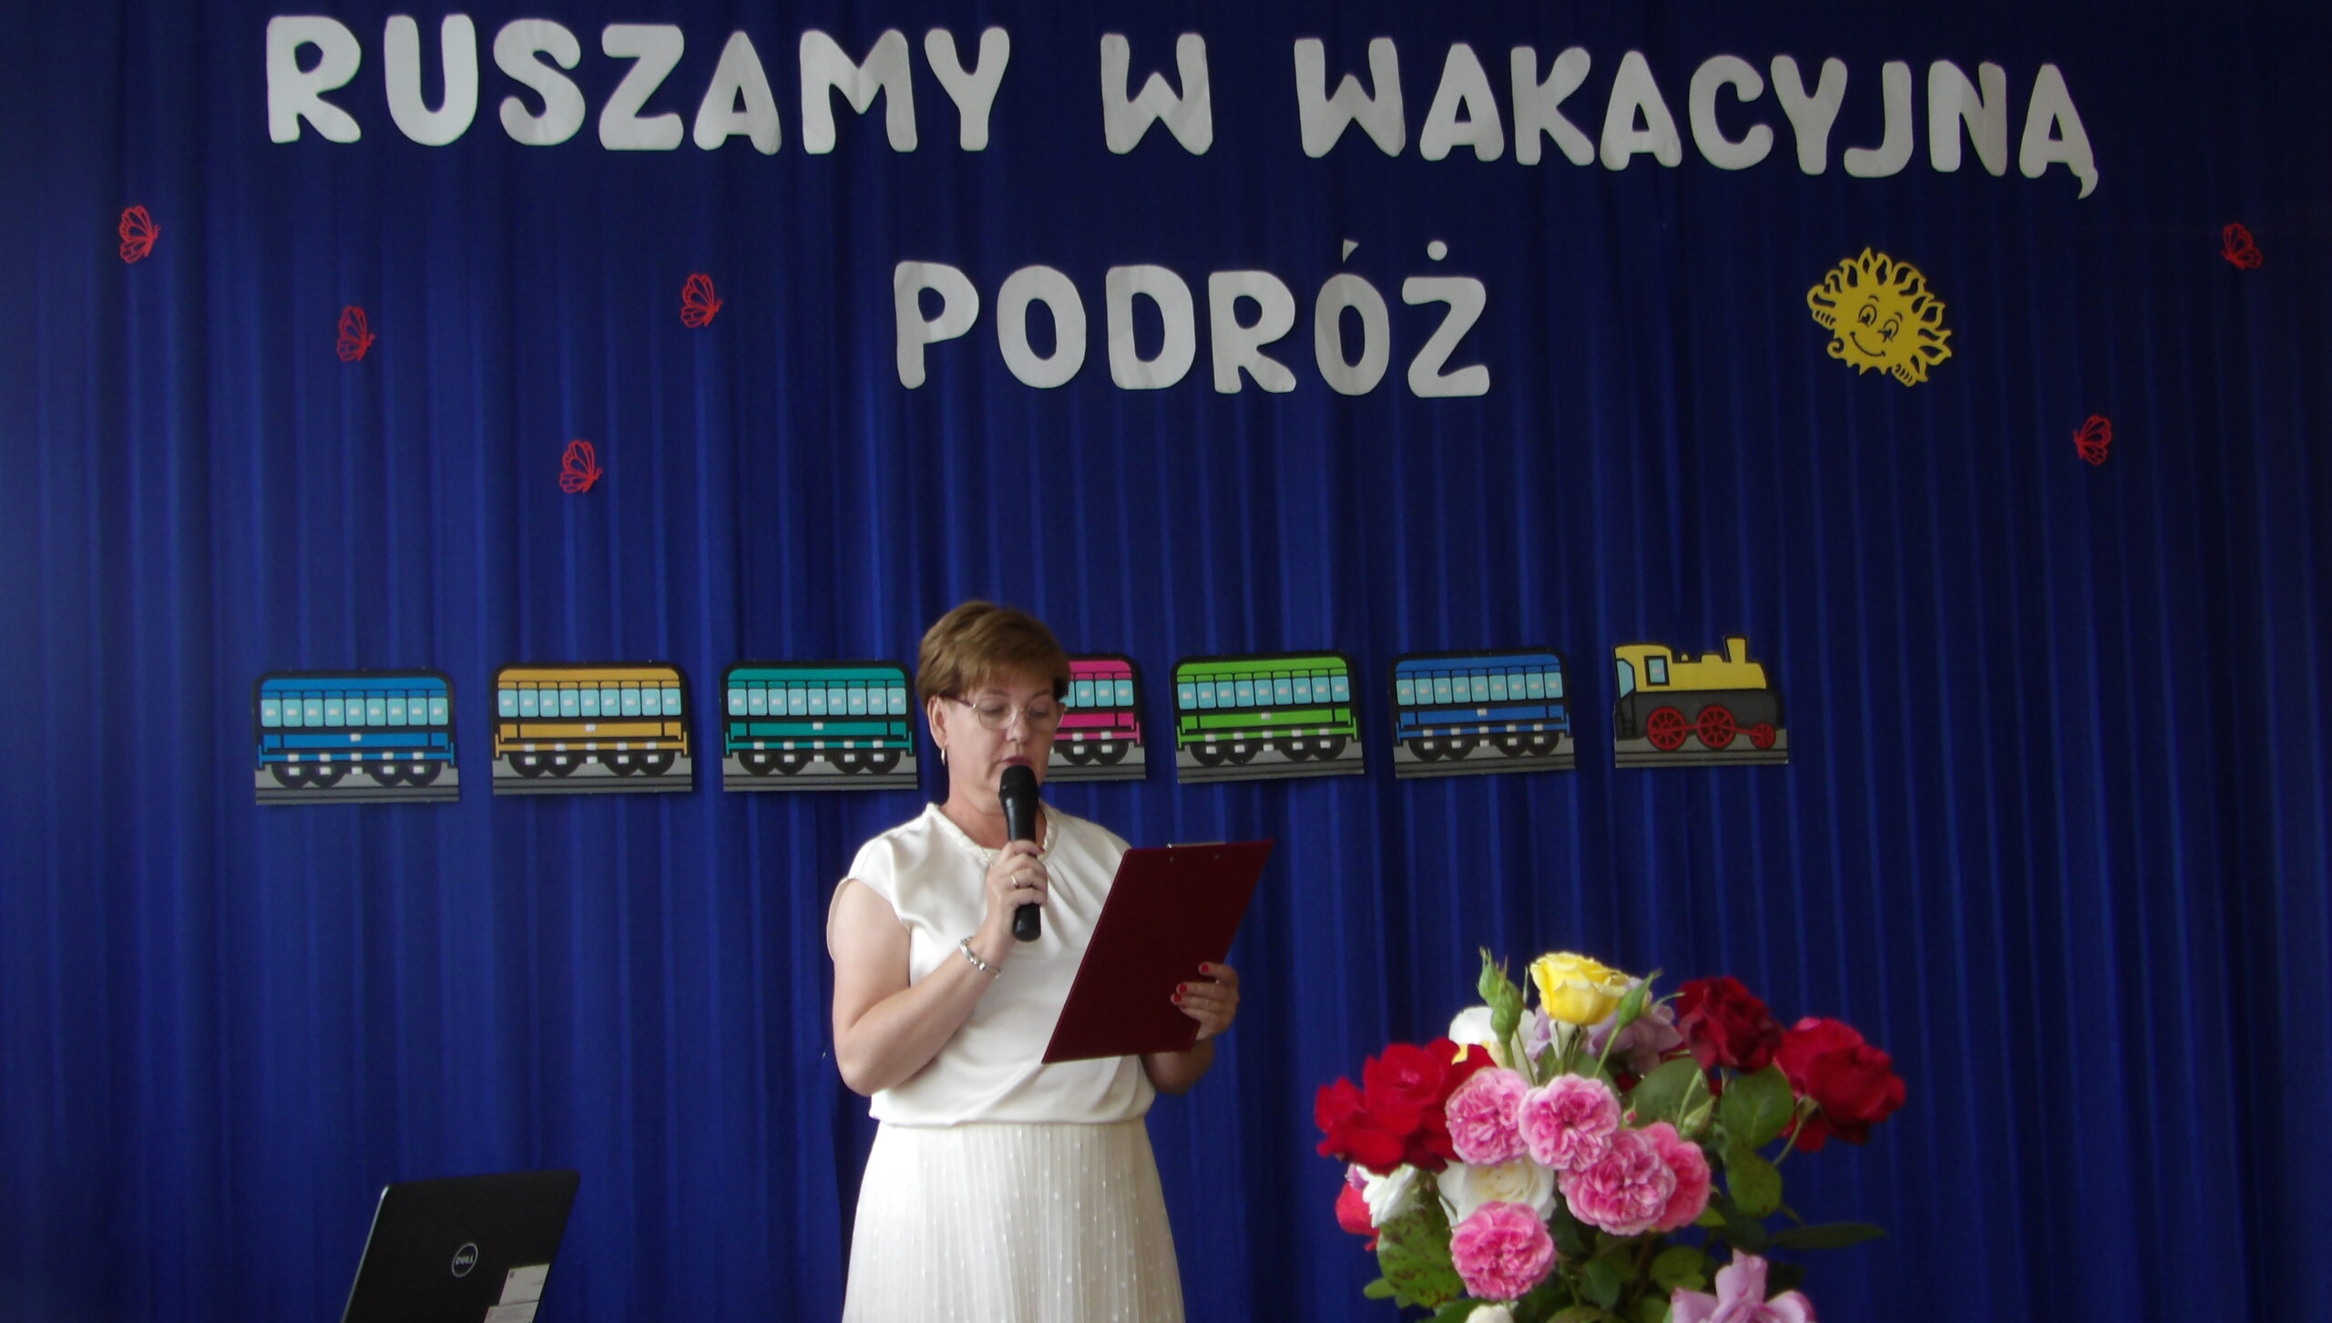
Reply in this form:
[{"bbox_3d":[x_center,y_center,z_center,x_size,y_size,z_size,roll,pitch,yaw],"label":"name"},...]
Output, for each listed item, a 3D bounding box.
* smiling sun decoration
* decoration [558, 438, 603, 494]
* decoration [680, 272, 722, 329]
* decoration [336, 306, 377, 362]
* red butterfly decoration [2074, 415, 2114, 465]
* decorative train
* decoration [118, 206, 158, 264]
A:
[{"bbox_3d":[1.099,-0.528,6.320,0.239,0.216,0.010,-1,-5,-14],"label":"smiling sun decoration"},{"bbox_3d":[-0.829,-0.275,5.817,0.059,0.075,0.010,-1,-5,-14],"label":"decoration"},{"bbox_3d":[-0.666,-0.517,5.882,0.060,0.079,0.010,-1,-5,-14],"label":"decoration"},{"bbox_3d":[-1.135,-0.459,5.760,0.053,0.080,0.010,-1,-5,-14],"label":"decoration"},{"bbox_3d":[1.445,-0.345,6.387,0.065,0.077,0.010,-1,-5,-14],"label":"red butterfly decoration"},{"bbox_3d":[-0.154,0.081,5.943,2.273,0.203,0.020,-1,-5,-14],"label":"decorative train"},{"bbox_3d":[-1.427,-0.594,5.701,0.051,0.080,0.010,-1,-5,-14],"label":"decoration"}]

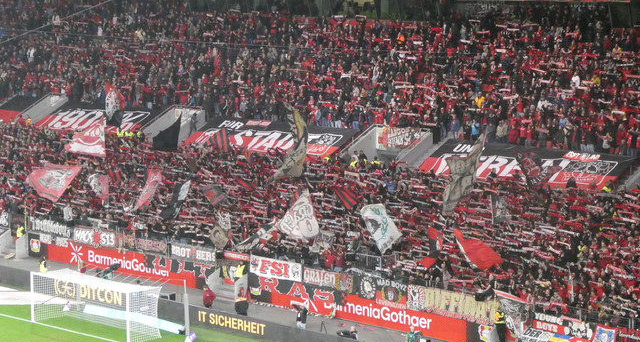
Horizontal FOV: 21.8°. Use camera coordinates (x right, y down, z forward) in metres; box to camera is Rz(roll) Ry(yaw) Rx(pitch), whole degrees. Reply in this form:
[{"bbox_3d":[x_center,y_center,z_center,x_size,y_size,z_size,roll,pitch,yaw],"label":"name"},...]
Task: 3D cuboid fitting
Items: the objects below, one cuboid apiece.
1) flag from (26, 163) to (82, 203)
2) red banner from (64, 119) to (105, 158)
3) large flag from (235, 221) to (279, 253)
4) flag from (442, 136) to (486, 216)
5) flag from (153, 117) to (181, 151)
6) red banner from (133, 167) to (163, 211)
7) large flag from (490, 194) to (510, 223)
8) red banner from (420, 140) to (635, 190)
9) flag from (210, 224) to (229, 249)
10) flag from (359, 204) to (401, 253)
[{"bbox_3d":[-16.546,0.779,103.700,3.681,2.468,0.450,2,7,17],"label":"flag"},{"bbox_3d":[-15.502,-2.281,110.000,2.800,2.750,0.450,1,7,5],"label":"red banner"},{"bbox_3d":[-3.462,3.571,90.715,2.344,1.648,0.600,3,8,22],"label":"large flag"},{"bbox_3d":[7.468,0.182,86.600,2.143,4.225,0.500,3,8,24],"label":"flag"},{"bbox_3d":[-9.778,-2.325,106.000,1.850,2.200,0.400,1,7,7],"label":"flag"},{"bbox_3d":[-10.294,1.104,99.300,1.800,2.600,0.450,1,7,6],"label":"red banner"},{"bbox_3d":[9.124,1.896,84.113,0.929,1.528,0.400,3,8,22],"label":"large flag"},{"bbox_3d":[11.172,-0.331,91.178,12.765,0.250,3.197,7,37,43],"label":"red banner"},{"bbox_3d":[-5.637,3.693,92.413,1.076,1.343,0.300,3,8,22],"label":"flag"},{"bbox_3d":[3.171,2.965,85.800,2.200,2.550,0.450,2,7,13],"label":"flag"}]

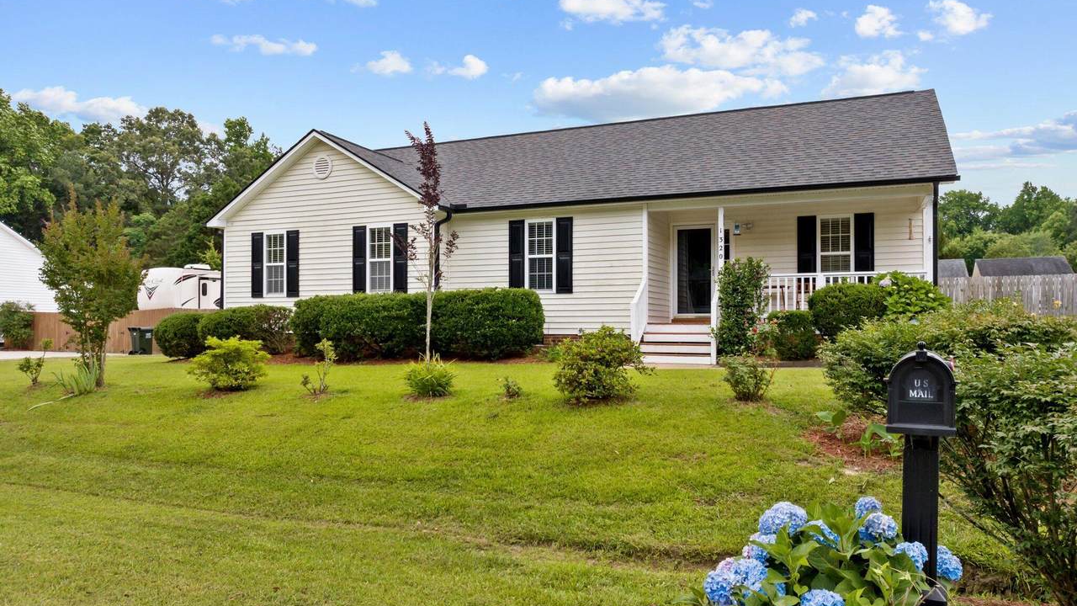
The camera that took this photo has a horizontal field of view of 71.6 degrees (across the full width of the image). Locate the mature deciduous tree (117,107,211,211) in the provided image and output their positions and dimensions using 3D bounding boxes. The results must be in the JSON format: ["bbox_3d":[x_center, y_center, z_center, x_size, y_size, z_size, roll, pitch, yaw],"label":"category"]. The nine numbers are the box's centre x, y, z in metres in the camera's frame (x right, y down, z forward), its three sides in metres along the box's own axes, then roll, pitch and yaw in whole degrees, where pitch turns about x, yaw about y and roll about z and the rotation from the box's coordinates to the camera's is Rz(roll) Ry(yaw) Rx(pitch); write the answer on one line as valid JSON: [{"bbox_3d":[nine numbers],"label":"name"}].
[{"bbox_3d":[-27.189,-5.694,54.000,7.400,17.000,7.200,0,-1,0],"label":"mature deciduous tree"}]

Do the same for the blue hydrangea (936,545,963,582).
[{"bbox_3d":[1.519,0.970,2.780,0.140,0.135,0.140,-1,-2,23],"label":"blue hydrangea"}]

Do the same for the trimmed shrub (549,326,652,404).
[{"bbox_3d":[0.764,0.744,9.100,1.150,0.930,1.100,0,-2,0],"label":"trimmed shrub"}]

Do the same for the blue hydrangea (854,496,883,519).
[{"bbox_3d":[1.157,0.722,2.620,0.105,0.095,0.105,0,-1,0],"label":"blue hydrangea"}]

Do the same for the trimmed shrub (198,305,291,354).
[{"bbox_3d":[-6.779,0.630,17.200,2.200,1.200,1.300,-1,-2,23],"label":"trimmed shrub"}]

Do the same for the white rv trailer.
[{"bbox_3d":[-14.700,0.360,37.800,2.500,3.900,11.000,-1,-2,23],"label":"white rv trailer"}]

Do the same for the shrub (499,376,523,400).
[{"bbox_3d":[-0.397,1.202,10.500,0.330,0.330,0.320,0,-1,0],"label":"shrub"}]

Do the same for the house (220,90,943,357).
[{"bbox_3d":[1.287,-1.709,19.476,16.000,6.050,9.900,-1,-2,24],"label":"house"}]

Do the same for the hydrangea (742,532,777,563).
[{"bbox_3d":[0.743,0.819,2.500,0.125,0.115,0.125,0,-1,0],"label":"hydrangea"}]

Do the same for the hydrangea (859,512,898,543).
[{"bbox_3d":[1.160,0.766,2.550,0.135,0.115,0.135,-1,-2,23],"label":"hydrangea"}]

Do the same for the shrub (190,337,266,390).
[{"bbox_3d":[-5.236,1.030,12.600,1.320,0.940,1.250,0,-1,0],"label":"shrub"}]

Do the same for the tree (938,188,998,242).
[{"bbox_3d":[40.060,-3.986,70.000,7.000,13.800,7.000,0,-1,0],"label":"tree"}]

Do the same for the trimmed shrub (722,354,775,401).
[{"bbox_3d":[2.448,0.868,8.700,0.620,0.560,0.600,-1,-2,23],"label":"trimmed shrub"}]

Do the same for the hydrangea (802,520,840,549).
[{"bbox_3d":[0.968,0.792,2.550,0.135,0.110,0.130,0,-1,0],"label":"hydrangea"}]

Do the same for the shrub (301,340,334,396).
[{"bbox_3d":[-3.019,0.880,10.200,0.450,0.780,0.420,-1,-2,23],"label":"shrub"}]

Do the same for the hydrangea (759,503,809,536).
[{"bbox_3d":[0.845,0.743,2.570,0.170,0.130,0.160,-1,-2,23],"label":"hydrangea"}]

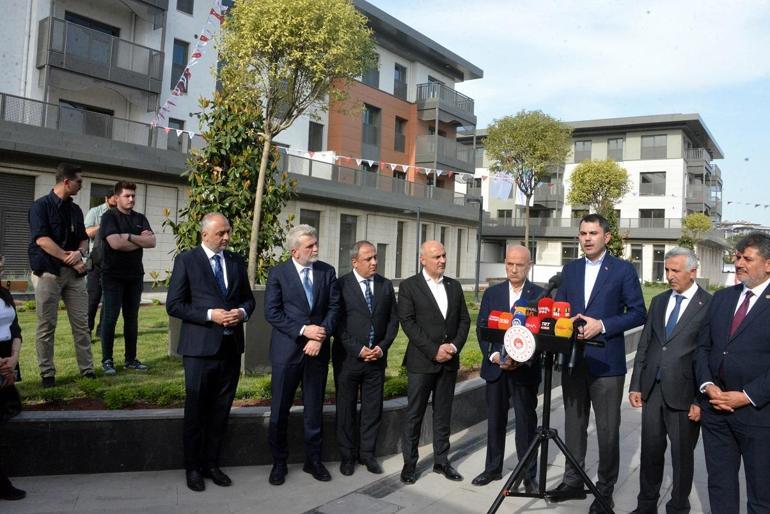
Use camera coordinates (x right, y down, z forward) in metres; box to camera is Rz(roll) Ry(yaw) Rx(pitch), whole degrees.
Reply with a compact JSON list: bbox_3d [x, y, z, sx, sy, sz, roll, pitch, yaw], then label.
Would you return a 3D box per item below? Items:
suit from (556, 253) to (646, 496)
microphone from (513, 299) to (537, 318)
[{"bbox_3d":[1.385,0.755,3.850,0.560,1.560,0.380,2,0,42],"label":"suit"},{"bbox_3d":[0.827,0.305,3.550,0.120,0.130,0.110,2,0,21],"label":"microphone"}]

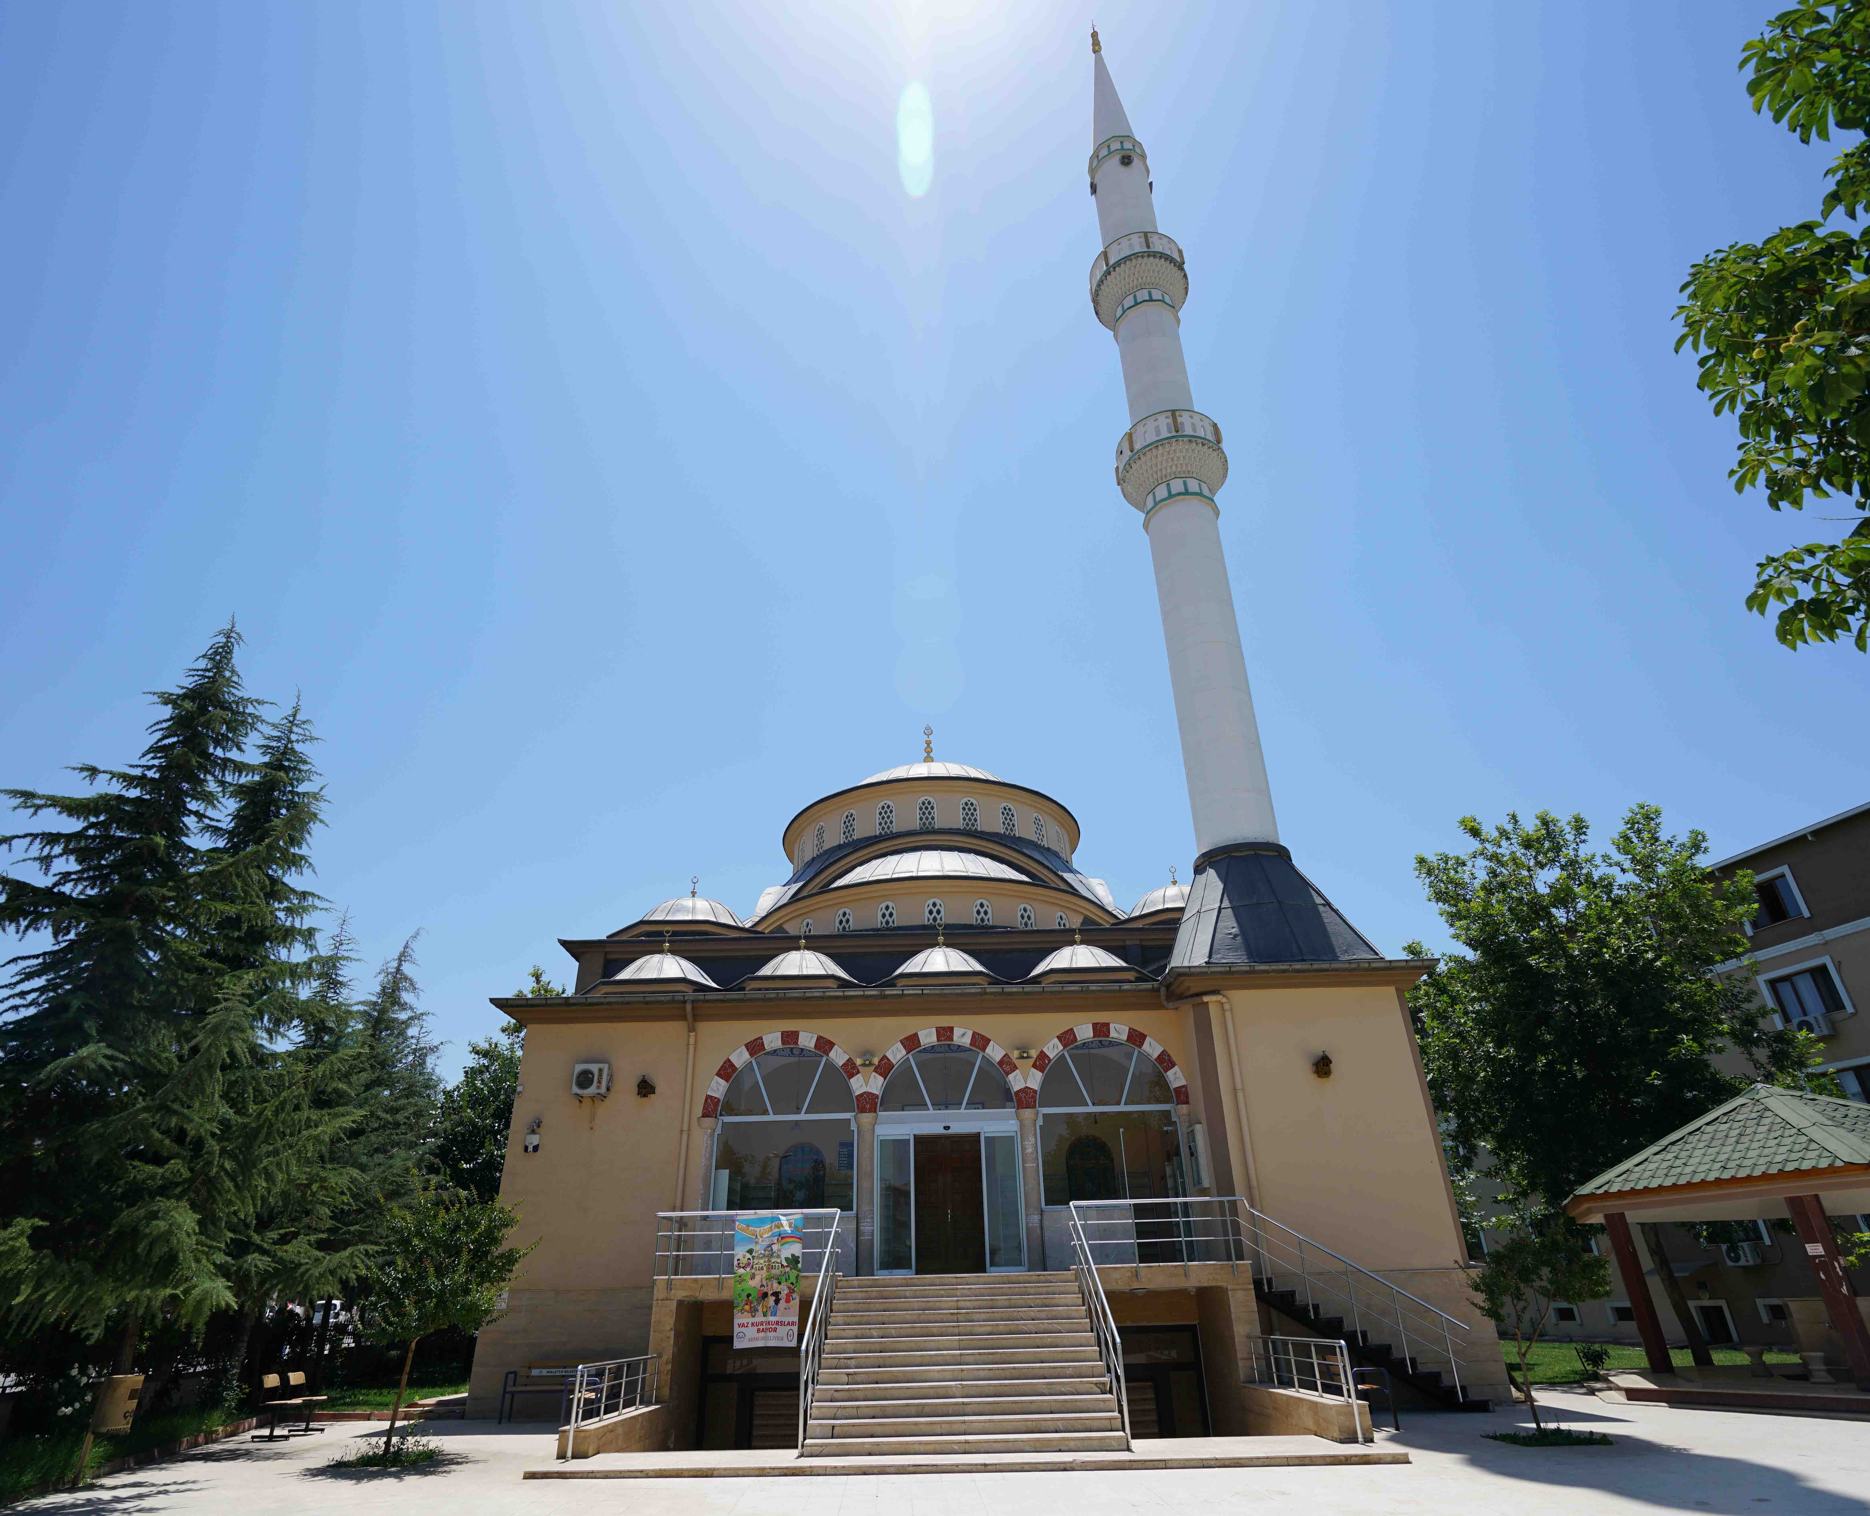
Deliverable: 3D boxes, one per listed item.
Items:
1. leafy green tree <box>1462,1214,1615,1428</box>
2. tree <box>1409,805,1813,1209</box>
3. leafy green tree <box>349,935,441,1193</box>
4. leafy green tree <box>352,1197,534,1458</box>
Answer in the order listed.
[{"bbox_3d":[8.172,7.467,13.484,2.000,2.550,1.900,-1,-28,0],"label":"leafy green tree"},{"bbox_3d":[15.559,7.214,22.968,9.200,11.700,9.000,-1,-28,0],"label":"tree"},{"bbox_3d":[-16.061,11.110,29.436,5.000,12.200,5.000,-1,-28,0],"label":"leafy green tree"},{"bbox_3d":[-7.073,7.866,14.251,2.500,3.250,2.400,-1,-28,0],"label":"leafy green tree"}]

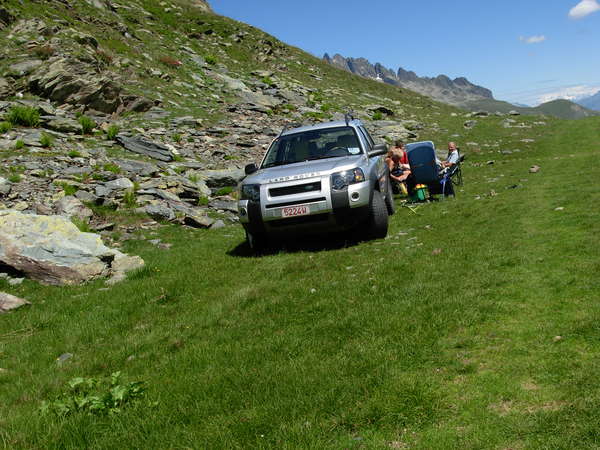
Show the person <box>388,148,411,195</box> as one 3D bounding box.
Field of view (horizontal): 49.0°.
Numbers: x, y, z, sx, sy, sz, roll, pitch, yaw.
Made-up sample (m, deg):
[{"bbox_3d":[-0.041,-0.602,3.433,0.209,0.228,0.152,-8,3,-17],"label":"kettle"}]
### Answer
[{"bbox_3d":[2.100,-1.129,13.900,0.650,0.950,0.500,7,11,36],"label":"person"}]

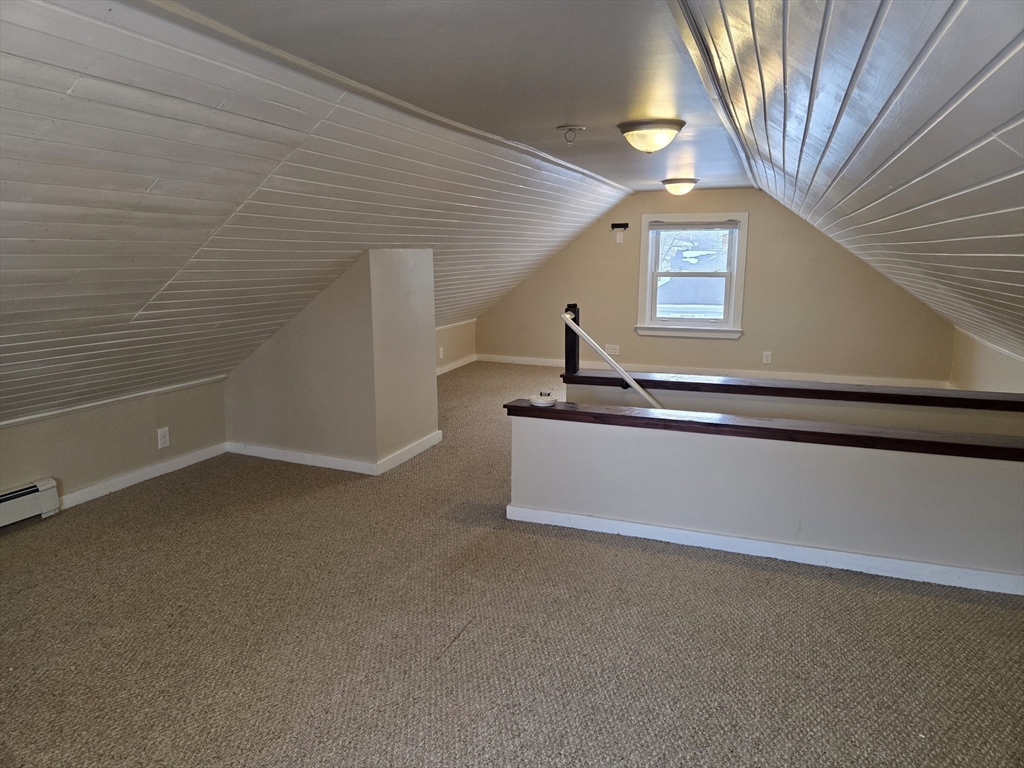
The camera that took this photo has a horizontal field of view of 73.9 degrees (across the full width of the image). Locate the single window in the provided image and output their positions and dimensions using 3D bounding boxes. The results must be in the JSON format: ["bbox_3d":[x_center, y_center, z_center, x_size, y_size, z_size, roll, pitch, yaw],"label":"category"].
[{"bbox_3d":[1.951,-1.171,7.429,1.140,1.320,0.120,4,12,21],"label":"single window"}]

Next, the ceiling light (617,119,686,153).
[{"bbox_3d":[0.756,-1.335,3.701,0.360,0.150,0.360,4,12,21],"label":"ceiling light"}]

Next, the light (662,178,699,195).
[{"bbox_3d":[1.644,-1.911,6.647,0.360,0.150,0.360,4,12,21],"label":"light"}]

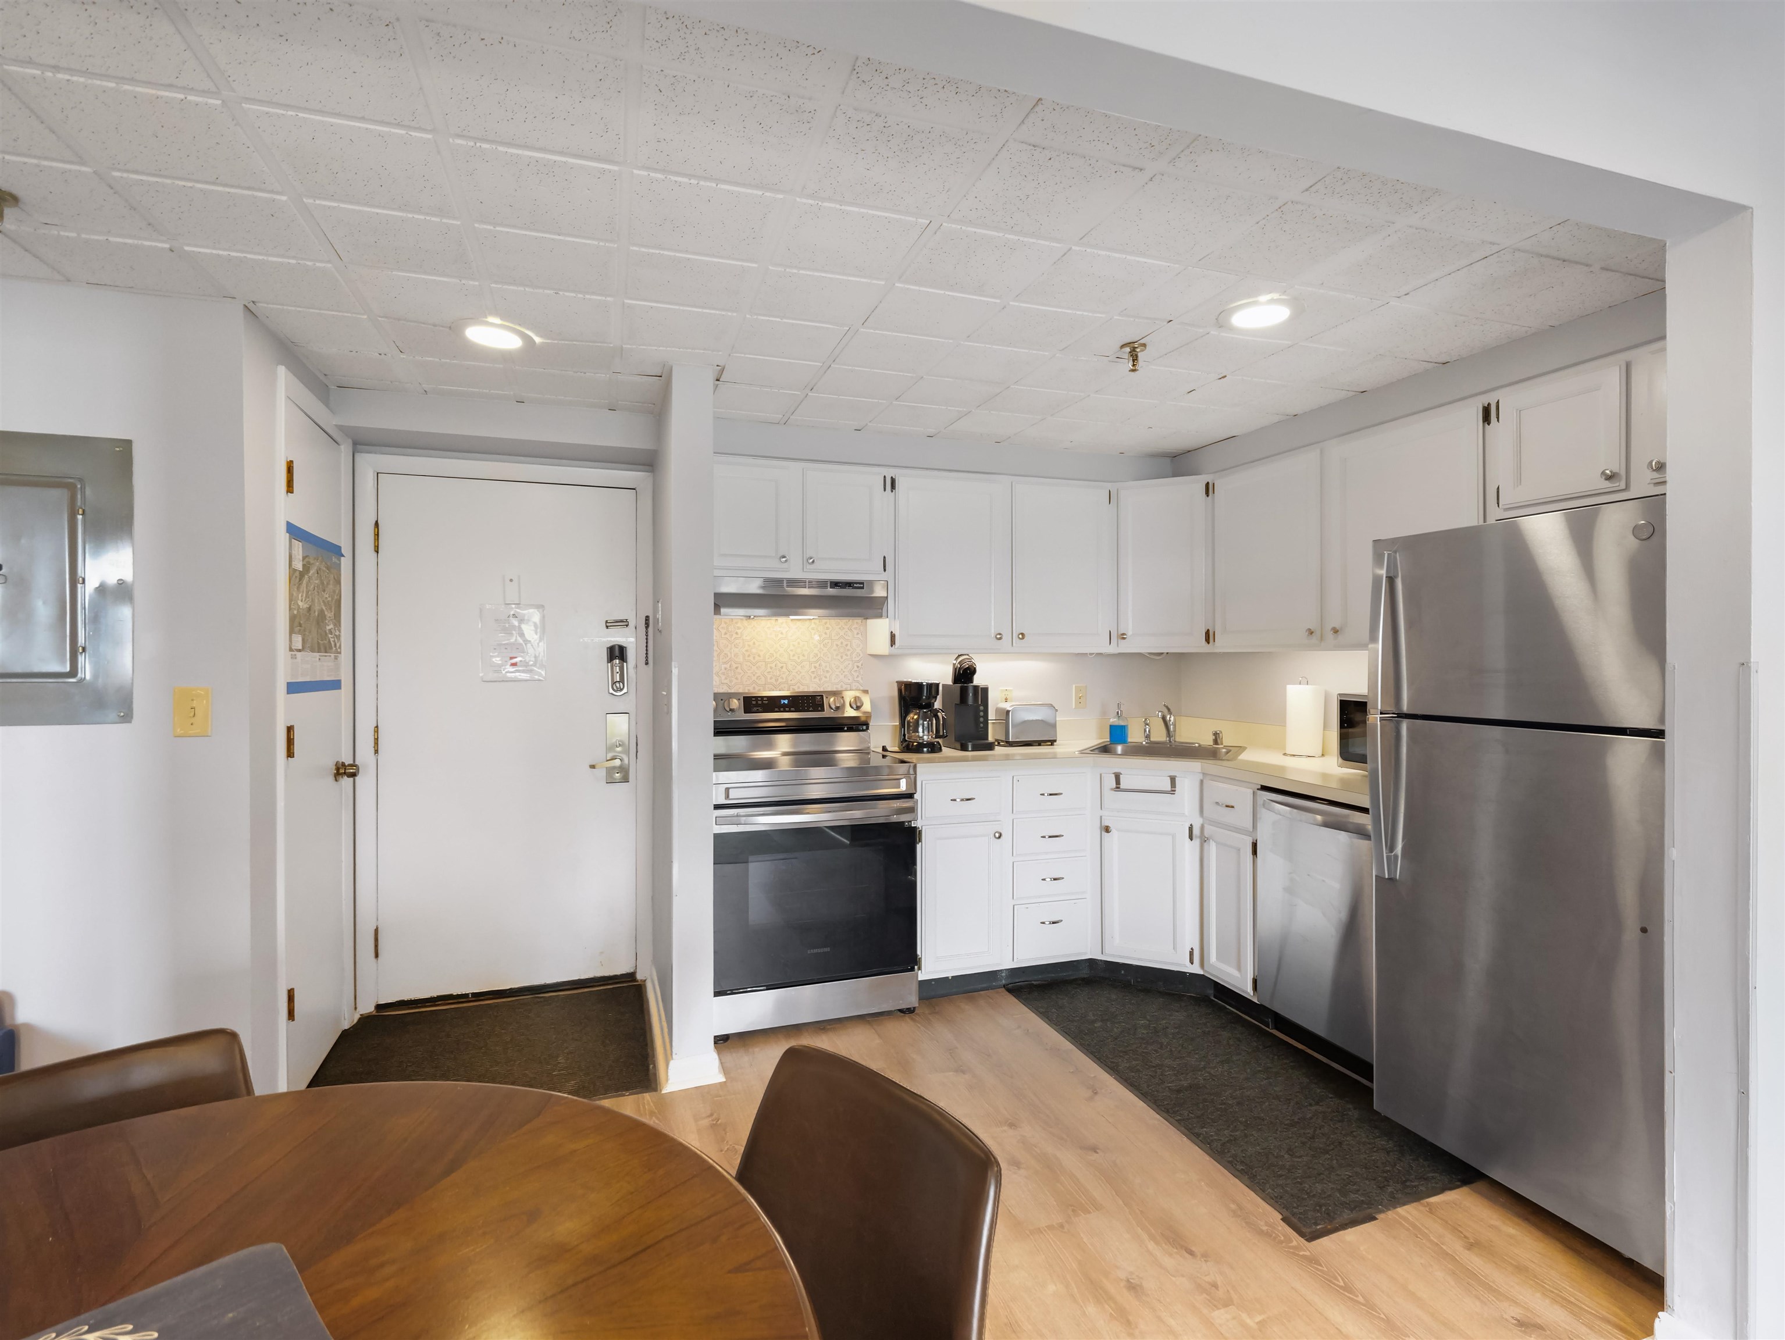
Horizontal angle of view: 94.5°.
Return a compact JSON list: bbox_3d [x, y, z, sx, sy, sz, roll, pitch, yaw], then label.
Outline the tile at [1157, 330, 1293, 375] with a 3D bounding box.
[{"bbox_3d":[0.975,-0.945,2.485,0.280,0.020,0.280,0,1,-19],"label":"tile"}]

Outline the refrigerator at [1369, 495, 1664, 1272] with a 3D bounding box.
[{"bbox_3d":[1.742,0.448,2.043,0.730,1.625,0.710,0,1,-19],"label":"refrigerator"}]

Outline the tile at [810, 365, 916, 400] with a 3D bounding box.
[{"bbox_3d":[-0.103,-0.954,2.720,0.290,0.020,0.290,-1,2,-19],"label":"tile"}]

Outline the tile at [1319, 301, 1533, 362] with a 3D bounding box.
[{"bbox_3d":[1.489,-0.953,2.333,0.510,0.017,0.280,0,1,-18],"label":"tile"}]

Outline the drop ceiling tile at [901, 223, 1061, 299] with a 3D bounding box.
[{"bbox_3d":[0.191,-0.930,1.877,0.290,0.020,0.290,-1,2,-19],"label":"drop ceiling tile"}]

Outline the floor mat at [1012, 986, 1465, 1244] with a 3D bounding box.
[{"bbox_3d":[1.028,1.287,2.725,0.672,0.010,1.502,-1,1,-19],"label":"floor mat"}]

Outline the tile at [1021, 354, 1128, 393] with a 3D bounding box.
[{"bbox_3d":[0.579,-0.959,2.675,0.282,0.020,0.285,-1,1,-19],"label":"tile"}]

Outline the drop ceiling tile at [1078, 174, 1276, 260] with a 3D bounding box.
[{"bbox_3d":[0.585,-0.938,1.720,0.282,0.020,0.285,-1,1,-19],"label":"drop ceiling tile"}]

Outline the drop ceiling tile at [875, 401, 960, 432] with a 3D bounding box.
[{"bbox_3d":[0.093,-0.964,3.133,0.282,0.017,0.278,0,1,-18],"label":"drop ceiling tile"}]

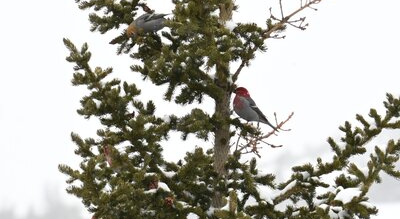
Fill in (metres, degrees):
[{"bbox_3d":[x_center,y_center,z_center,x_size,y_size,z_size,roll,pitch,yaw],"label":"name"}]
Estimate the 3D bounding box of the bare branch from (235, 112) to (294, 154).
[{"bbox_3d":[0.223,0.083,14.400,0.207,0.145,0.120,2,-2,0],"label":"bare branch"}]

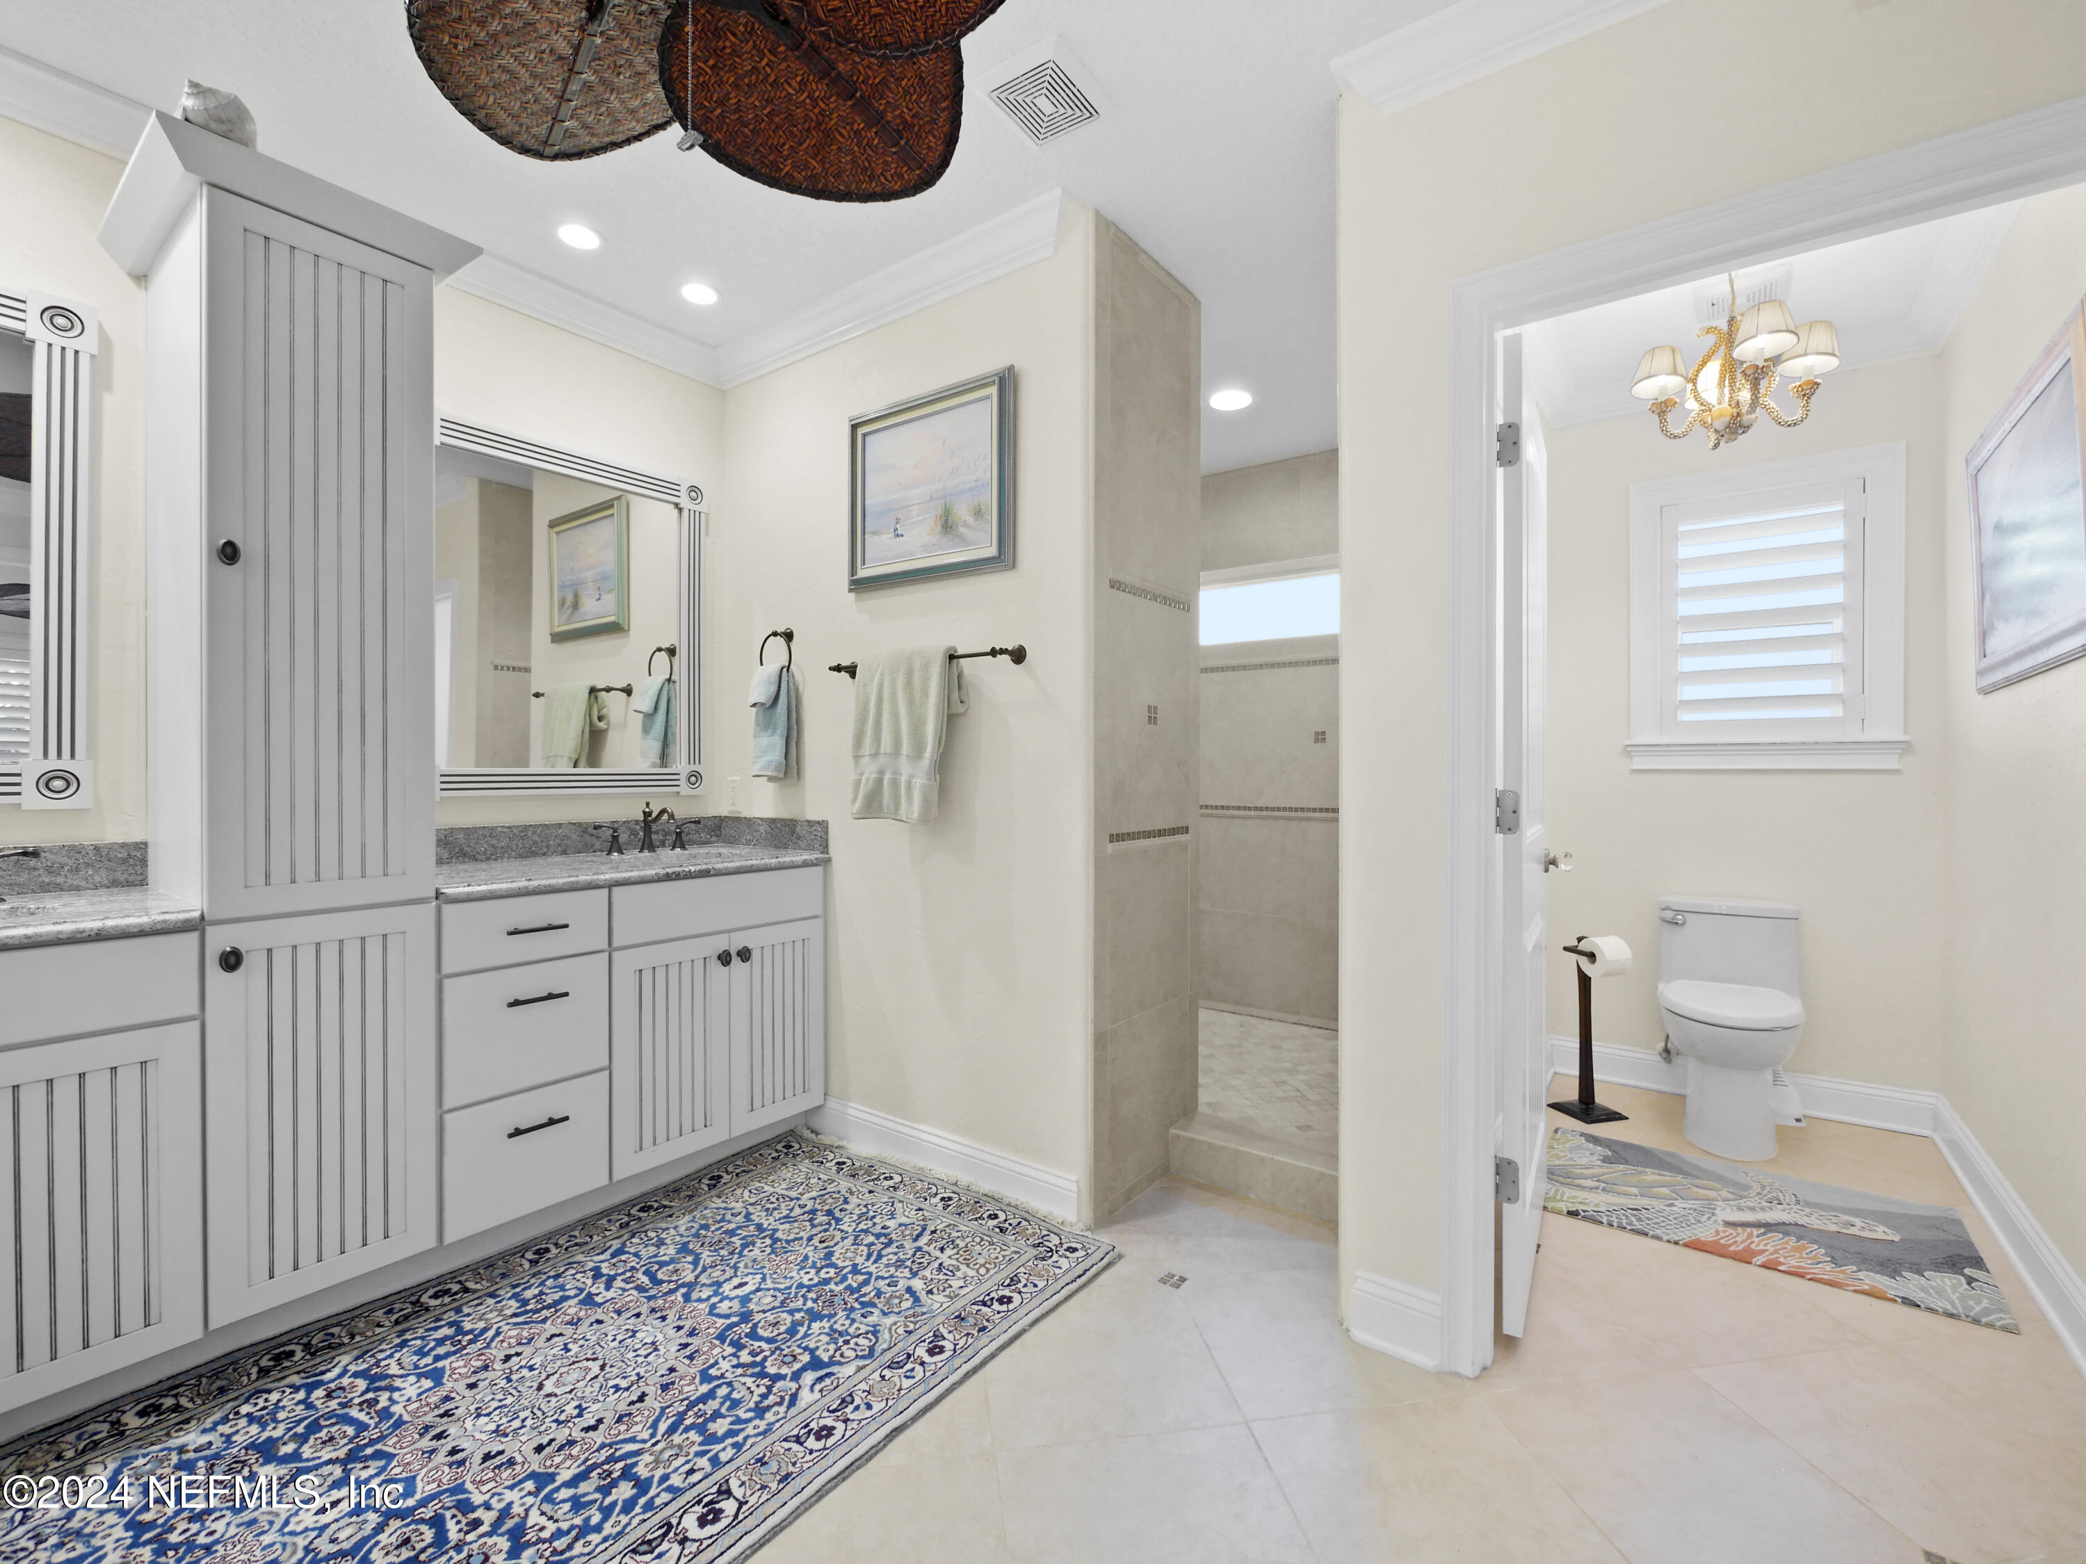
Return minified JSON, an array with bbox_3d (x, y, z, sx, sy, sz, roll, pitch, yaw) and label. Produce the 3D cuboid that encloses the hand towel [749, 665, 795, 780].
[{"bbox_3d":[-0.868,-0.191,2.705,0.150,0.360,0.100,1,1,34],"label":"hand towel"}]

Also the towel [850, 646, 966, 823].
[{"bbox_3d":[-0.380,-0.127,2.374,0.390,0.485,0.090,1,1,34],"label":"towel"}]

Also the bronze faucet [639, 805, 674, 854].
[{"bbox_3d":[-1.234,0.146,2.699,0.177,0.160,0.056,0,0,39],"label":"bronze faucet"}]

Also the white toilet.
[{"bbox_3d":[2.199,0.782,2.700,0.385,0.735,0.700,0,0,37],"label":"white toilet"}]

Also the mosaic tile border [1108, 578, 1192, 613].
[{"bbox_3d":[0.313,-0.518,2.366,0.010,0.027,0.430,0,0,39],"label":"mosaic tile border"}]

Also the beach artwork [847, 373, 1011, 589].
[{"bbox_3d":[-0.323,-0.829,2.390,0.605,0.520,0.040,1,1,34],"label":"beach artwork"}]

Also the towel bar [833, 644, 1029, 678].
[{"bbox_3d":[-0.357,-0.347,2.435,0.690,0.055,0.095,0,0,34],"label":"towel bar"}]

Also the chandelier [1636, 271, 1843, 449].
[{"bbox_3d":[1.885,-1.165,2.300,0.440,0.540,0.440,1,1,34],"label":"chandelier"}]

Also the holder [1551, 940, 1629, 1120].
[{"bbox_3d":[1.877,0.835,2.880,0.200,0.600,0.185,0,1,-17],"label":"holder"}]

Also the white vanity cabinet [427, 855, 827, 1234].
[{"bbox_3d":[-1.243,0.707,2.480,0.540,0.870,1.056,0,0,39],"label":"white vanity cabinet"}]

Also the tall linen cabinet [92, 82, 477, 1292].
[{"bbox_3d":[-1.669,-0.031,1.901,0.605,2.350,0.503,0,0,39],"label":"tall linen cabinet"}]

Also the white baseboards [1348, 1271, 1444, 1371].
[{"bbox_3d":[0.706,1.077,1.692,0.165,0.135,0.024,1,1,31],"label":"white baseboards"}]

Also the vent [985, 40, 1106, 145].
[{"bbox_3d":[0.009,-1.443,1.774,0.190,0.025,0.197,0,0,39],"label":"vent"}]

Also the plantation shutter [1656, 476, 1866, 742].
[{"bbox_3d":[2.465,-0.578,2.914,0.555,0.845,0.050,1,1,34],"label":"plantation shutter"}]

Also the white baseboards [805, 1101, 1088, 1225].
[{"bbox_3d":[-0.343,1.066,2.435,1.030,0.133,0.016,1,1,34],"label":"white baseboards"}]

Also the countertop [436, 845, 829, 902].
[{"bbox_3d":[-1.236,0.248,2.471,0.570,0.036,1.060,0,0,39],"label":"countertop"}]

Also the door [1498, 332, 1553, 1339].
[{"bbox_3d":[1.170,0.114,2.038,0.036,2.040,0.760,0,0,34],"label":"door"}]

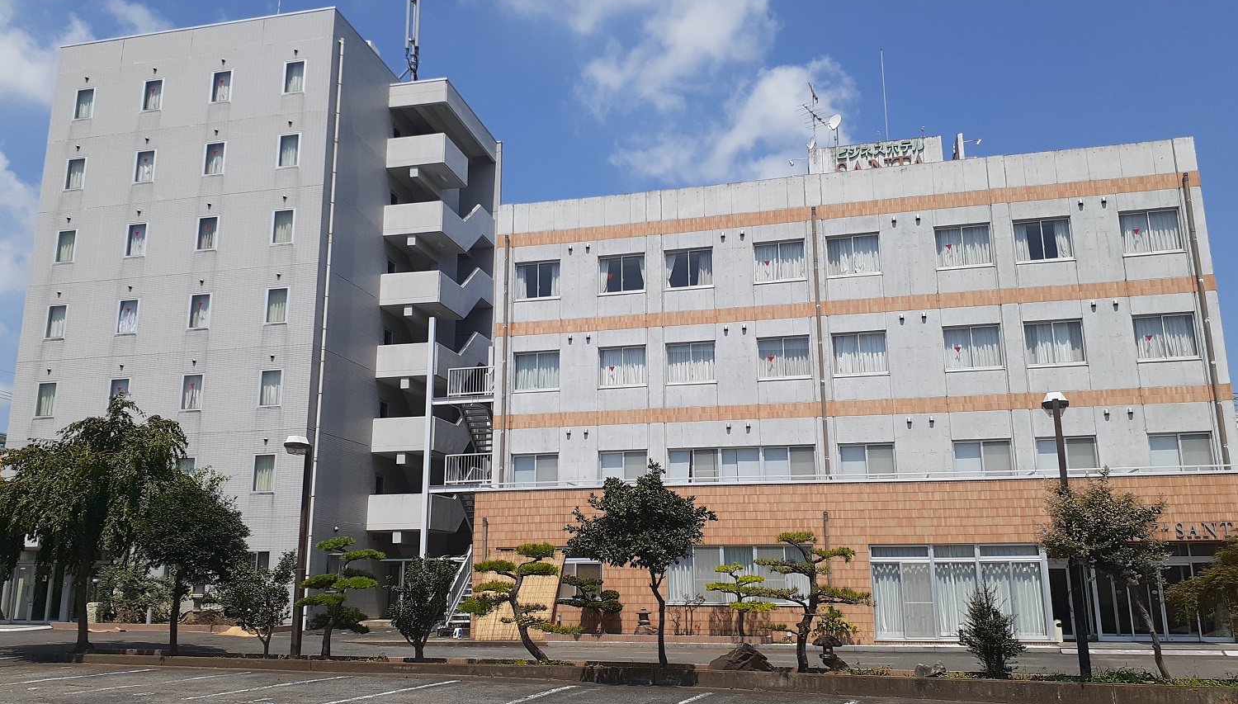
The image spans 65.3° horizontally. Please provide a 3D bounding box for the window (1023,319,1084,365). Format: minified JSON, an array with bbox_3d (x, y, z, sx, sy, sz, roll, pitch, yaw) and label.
[{"bbox_3d":[12.454,-0.249,27.558,1.562,1.345,0.150,-3,-13,13],"label":"window"}]

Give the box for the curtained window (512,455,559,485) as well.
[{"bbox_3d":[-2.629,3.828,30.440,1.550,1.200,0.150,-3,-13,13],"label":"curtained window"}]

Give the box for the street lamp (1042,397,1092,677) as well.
[{"bbox_3d":[7.653,3.026,16.398,0.500,4.779,0.620,-6,-15,24],"label":"street lamp"}]

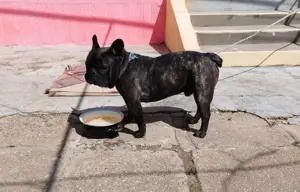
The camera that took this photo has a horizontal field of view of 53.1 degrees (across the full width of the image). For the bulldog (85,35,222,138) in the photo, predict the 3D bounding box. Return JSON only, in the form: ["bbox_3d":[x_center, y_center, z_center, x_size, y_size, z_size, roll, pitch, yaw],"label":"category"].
[{"bbox_3d":[0.015,-0.048,1.324,0.600,0.435,0.220,-1,18,0],"label":"bulldog"}]

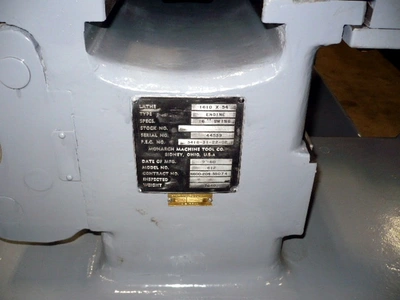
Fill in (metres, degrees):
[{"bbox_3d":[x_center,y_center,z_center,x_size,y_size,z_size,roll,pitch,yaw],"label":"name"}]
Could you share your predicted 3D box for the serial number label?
[{"bbox_3d":[-0.014,-0.003,0.475,0.125,0.125,0.002,0,26,-1],"label":"serial number label"}]

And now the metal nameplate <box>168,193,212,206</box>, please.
[{"bbox_3d":[-0.012,0.062,0.506,0.055,0.019,0.002,0,26,-1],"label":"metal nameplate"}]

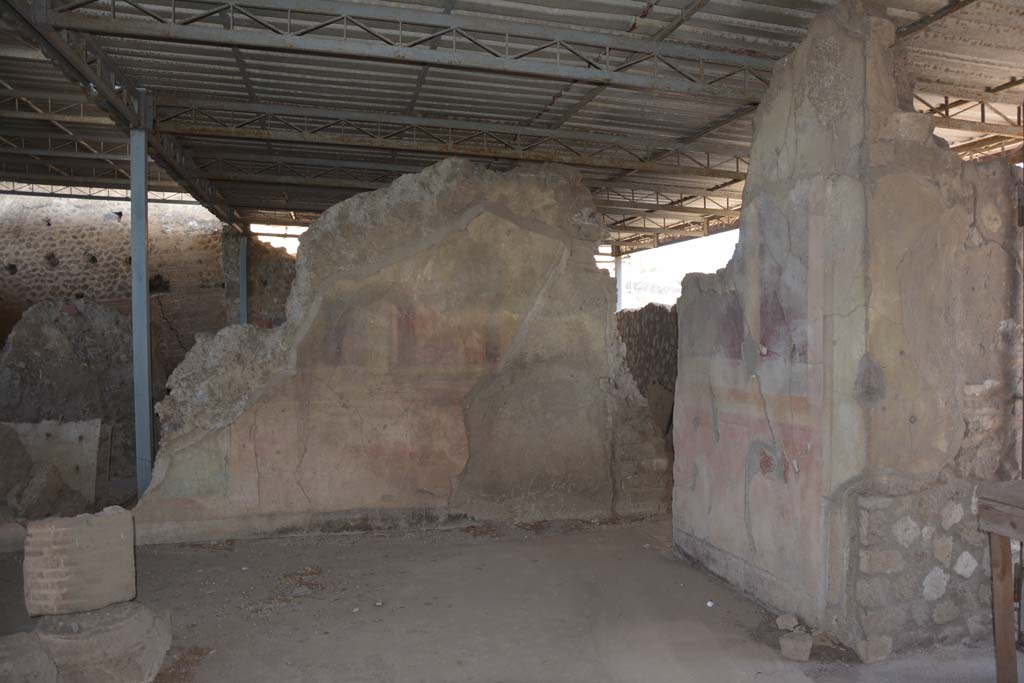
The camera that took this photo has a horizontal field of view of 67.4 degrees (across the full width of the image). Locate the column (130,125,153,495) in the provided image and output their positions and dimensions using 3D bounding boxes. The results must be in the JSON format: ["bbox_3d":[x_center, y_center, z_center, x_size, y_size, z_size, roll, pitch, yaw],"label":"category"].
[{"bbox_3d":[-3.115,-0.165,6.450,0.115,3.280,0.115,-1,1,-13],"label":"column"}]

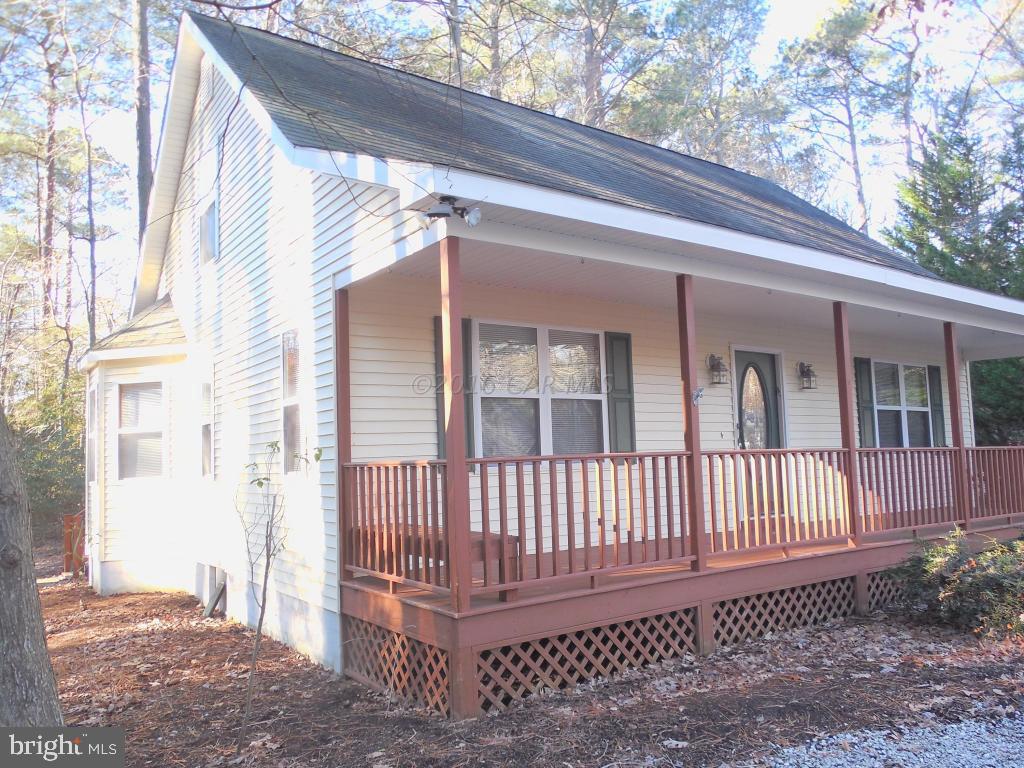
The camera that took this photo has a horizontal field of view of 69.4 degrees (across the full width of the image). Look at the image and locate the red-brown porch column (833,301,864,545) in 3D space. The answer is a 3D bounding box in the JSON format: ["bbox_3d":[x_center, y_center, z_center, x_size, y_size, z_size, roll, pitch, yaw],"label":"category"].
[{"bbox_3d":[3.235,0.381,7.121,0.091,2.352,0.091,2,-7,-35],"label":"red-brown porch column"}]

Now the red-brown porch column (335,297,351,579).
[{"bbox_3d":[-1.346,0.386,5.954,0.091,2.352,0.091,2,-7,-35],"label":"red-brown porch column"}]

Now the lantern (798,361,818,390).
[{"bbox_3d":[3.796,-0.110,9.506,0.147,0.382,0.235,2,-7,-35],"label":"lantern"}]

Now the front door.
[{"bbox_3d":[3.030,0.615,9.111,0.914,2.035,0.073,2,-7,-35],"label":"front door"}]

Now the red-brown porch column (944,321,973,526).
[{"bbox_3d":[5.058,0.459,8.390,0.091,2.352,0.091,2,-7,-35],"label":"red-brown porch column"}]

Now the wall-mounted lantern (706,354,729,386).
[{"bbox_3d":[2.357,-0.172,8.504,0.147,0.382,0.235,2,-7,-35],"label":"wall-mounted lantern"}]

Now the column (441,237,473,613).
[{"bbox_3d":[-0.355,0.227,4.622,0.091,2.352,0.091,2,-7,-35],"label":"column"}]

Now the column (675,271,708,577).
[{"bbox_3d":[1.425,0.304,5.861,0.091,2.352,0.091,2,-7,-35],"label":"column"}]

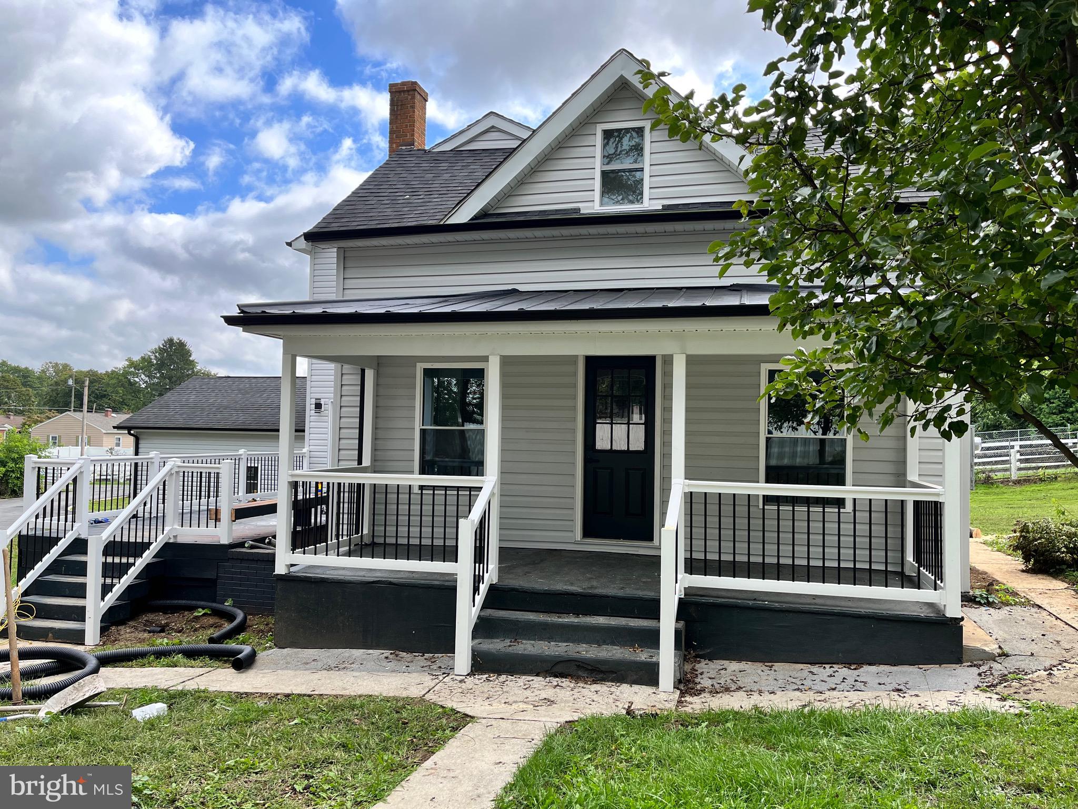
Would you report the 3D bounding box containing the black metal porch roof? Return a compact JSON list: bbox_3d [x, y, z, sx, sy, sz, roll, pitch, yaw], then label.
[{"bbox_3d":[0.641,-0.994,7.736,6.460,0.780,2.770,0,-3,14],"label":"black metal porch roof"}]

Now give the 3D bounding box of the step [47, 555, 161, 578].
[{"bbox_3d":[-5.200,1.960,9.801,1.355,0.203,0.290,0,-3,14],"label":"step"}]

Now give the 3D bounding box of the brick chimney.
[{"bbox_3d":[-2.006,-4.285,12.422,0.460,1.160,0.450,0,-3,14],"label":"brick chimney"}]

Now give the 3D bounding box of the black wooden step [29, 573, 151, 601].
[{"bbox_3d":[-5.274,2.148,9.515,1.355,0.203,0.290,0,-3,14],"label":"black wooden step"}]

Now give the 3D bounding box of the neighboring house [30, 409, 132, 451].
[{"bbox_3d":[-44.645,3.420,83.975,8.000,4.700,12.500,1,-3,8],"label":"neighboring house"}]

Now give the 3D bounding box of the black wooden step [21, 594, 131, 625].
[{"bbox_3d":[-5.348,2.337,9.230,1.355,0.203,0.290,0,-3,14],"label":"black wooden step"}]

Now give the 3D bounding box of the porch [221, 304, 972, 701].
[{"bbox_3d":[0.601,0.416,7.611,6.460,3.610,2.890,0,-3,14],"label":"porch"}]

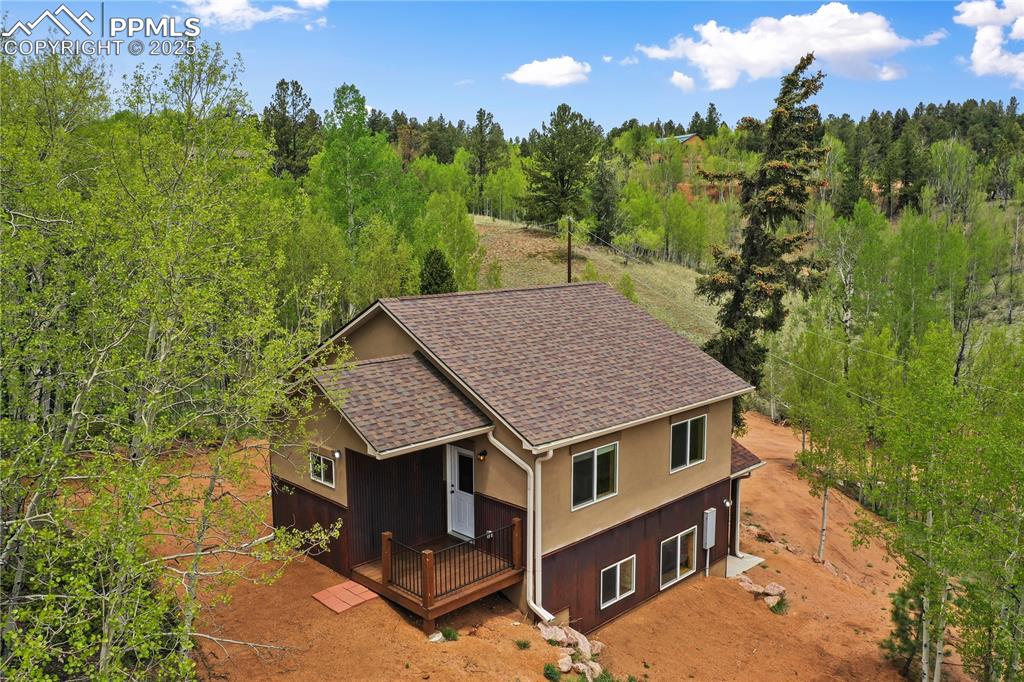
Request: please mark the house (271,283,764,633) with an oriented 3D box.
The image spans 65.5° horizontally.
[{"bbox_3d":[-0.489,2.515,21.582,12.125,7.778,10.243,-8,11,-43],"label":"house"}]

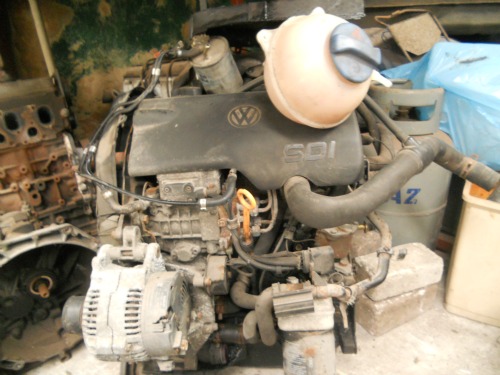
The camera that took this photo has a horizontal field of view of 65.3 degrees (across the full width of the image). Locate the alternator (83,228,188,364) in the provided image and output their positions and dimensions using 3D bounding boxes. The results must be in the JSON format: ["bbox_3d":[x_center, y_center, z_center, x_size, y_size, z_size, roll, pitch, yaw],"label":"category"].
[{"bbox_3d":[-0.178,0.170,0.612,0.168,0.185,0.150,-2,20,3],"label":"alternator"}]

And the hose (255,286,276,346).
[{"bbox_3d":[0.027,0.223,0.675,0.036,0.110,0.045,-3,20,0],"label":"hose"}]

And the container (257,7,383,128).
[{"bbox_3d":[0.102,-0.166,0.544,0.158,0.158,0.172,14,-6,-24],"label":"container"}]

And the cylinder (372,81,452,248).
[{"bbox_3d":[0.396,-0.010,1.107,0.300,0.560,0.300,4,21,18],"label":"cylinder"}]

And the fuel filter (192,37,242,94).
[{"bbox_3d":[-0.065,-0.252,0.823,0.086,0.125,0.086,-11,54,16],"label":"fuel filter"}]

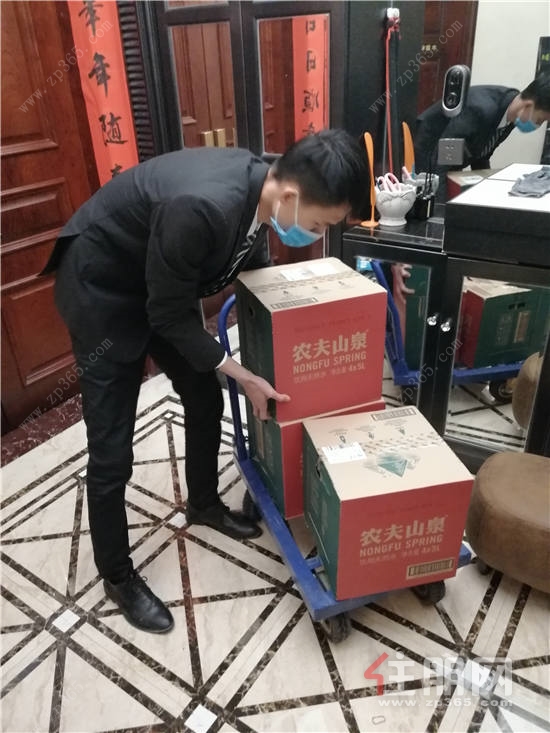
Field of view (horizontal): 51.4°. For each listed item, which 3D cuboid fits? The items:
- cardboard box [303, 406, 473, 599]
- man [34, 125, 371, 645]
[{"bbox_3d":[0.285,0.362,1.568,0.335,0.338,0.328,-7,29,-10],"label":"cardboard box"},{"bbox_3d":[-0.174,0.047,1.545,0.750,1.250,0.640,3,29,9],"label":"man"}]

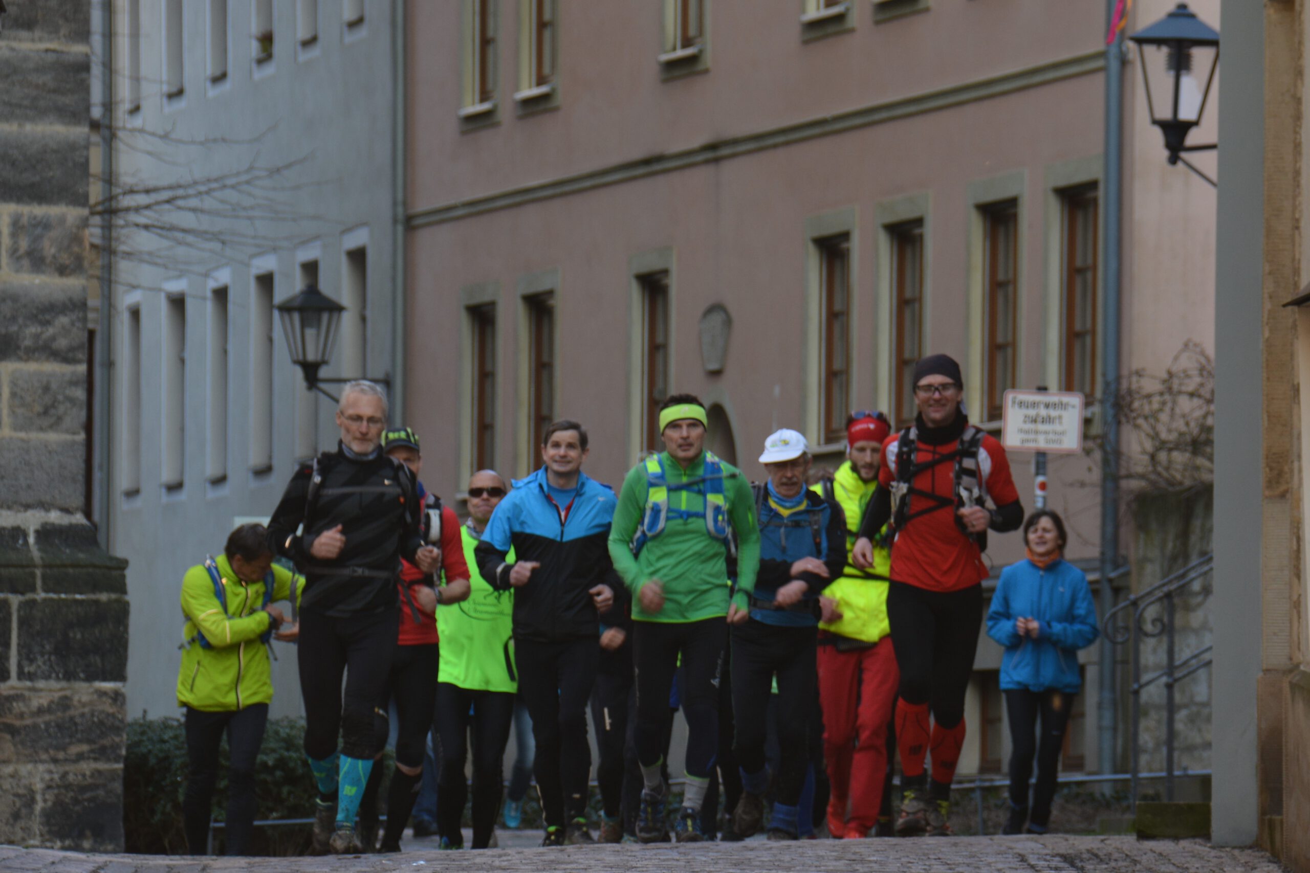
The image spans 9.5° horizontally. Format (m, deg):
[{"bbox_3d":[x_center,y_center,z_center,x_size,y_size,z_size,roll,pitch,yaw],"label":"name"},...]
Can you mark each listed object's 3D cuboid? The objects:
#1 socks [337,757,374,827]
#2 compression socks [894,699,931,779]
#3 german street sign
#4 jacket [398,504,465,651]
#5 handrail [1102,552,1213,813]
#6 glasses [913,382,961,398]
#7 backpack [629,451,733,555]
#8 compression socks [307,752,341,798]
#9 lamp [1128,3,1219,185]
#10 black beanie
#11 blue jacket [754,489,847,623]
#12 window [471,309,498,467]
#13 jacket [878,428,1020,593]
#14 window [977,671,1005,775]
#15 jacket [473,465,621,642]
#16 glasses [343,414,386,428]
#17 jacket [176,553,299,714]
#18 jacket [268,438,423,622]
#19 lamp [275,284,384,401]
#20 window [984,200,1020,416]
[{"bbox_3d":[-1.096,1.288,28.700,0.130,0.275,0.130,8,4,0],"label":"socks"},{"bbox_3d":[0.926,1.083,28.300,0.125,0.300,0.130,0,-3,0],"label":"compression socks"},{"bbox_3d":[2.677,-0.106,54.500,0.565,0.405,0.030,3,-3,3],"label":"german street sign"},{"bbox_3d":[-1.003,0.529,32.300,0.500,0.640,0.310,0,-3,1],"label":"jacket"},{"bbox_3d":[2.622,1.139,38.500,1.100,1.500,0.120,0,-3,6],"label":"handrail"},{"bbox_3d":[1.014,-0.165,28.300,0.150,0.048,0.140,0,-3,0],"label":"glasses"},{"bbox_3d":[0.101,0.246,29.500,0.375,0.400,0.280,0,-3,0],"label":"backpack"},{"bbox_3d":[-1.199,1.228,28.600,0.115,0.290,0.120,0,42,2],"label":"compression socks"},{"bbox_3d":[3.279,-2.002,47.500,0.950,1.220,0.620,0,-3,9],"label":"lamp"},{"bbox_3d":[1.030,-0.233,28.800,0.180,0.150,0.220,0,-3,-1],"label":"black beanie"},{"bbox_3d":[0.532,0.464,30.500,0.460,0.570,0.350,0,-3,9],"label":"blue jacket"},{"bbox_3d":[-1.446,-0.341,70.162,0.120,1.662,0.842,2,-4,-21],"label":"window"},{"bbox_3d":[1.084,0.272,29.400,0.530,0.620,0.320,0,-3,9],"label":"jacket"},{"bbox_3d":[2.536,2.135,59.200,0.120,0.770,0.680,1,-3,-21],"label":"window"},{"bbox_3d":[-0.417,0.474,31.400,0.580,0.700,0.370,1,-3,-8],"label":"jacket"},{"bbox_3d":[-1.058,-0.067,28.700,0.140,0.044,0.140,1,10,-11],"label":"glasses"},{"bbox_3d":[-1.698,0.801,32.300,0.520,0.650,0.360,2,-4,-27],"label":"jacket"},{"bbox_3d":[-1.118,0.341,28.800,0.570,0.650,0.340,1,-3,-5],"label":"jacket"},{"bbox_3d":[-2.942,-0.763,72.302,1.020,1.220,0.640,2,-4,-21],"label":"lamp"},{"bbox_3d":[2.612,-0.951,59.000,0.120,1.680,0.880,1,-3,-21],"label":"window"}]

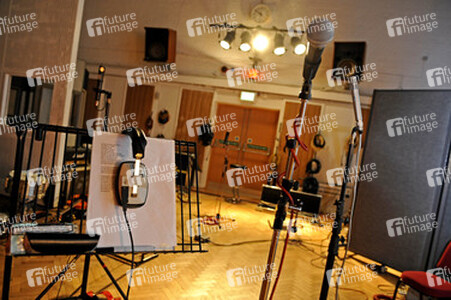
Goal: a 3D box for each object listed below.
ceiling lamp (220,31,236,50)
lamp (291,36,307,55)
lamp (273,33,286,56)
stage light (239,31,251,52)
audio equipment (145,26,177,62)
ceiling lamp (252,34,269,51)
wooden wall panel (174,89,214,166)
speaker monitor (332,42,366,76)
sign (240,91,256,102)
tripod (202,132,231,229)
[{"bbox_3d":[0.063,-2.183,6.707,0.210,0.370,0.220,10,-29,30],"label":"ceiling lamp"},{"bbox_3d":[1.353,-1.952,6.329,0.210,0.220,0.370,7,41,-17],"label":"lamp"},{"bbox_3d":[1.106,-2.149,6.897,0.250,0.400,0.250,8,-26,-9],"label":"lamp"},{"bbox_3d":[0.420,-2.254,7.035,0.250,0.380,0.250,8,-32,-7],"label":"stage light"},{"bbox_3d":[-1.460,-2.350,7.625,0.560,0.700,0.420,9,15,13],"label":"audio equipment"},{"bbox_3d":[0.732,-2.217,6.972,0.260,0.260,0.360,8,26,2],"label":"ceiling lamp"},{"bbox_3d":[-0.744,-0.481,7.762,0.770,1.750,0.060,9,3,16],"label":"wooden wall panel"},{"bbox_3d":[2.382,-1.678,6.460,0.550,0.690,0.380,10,16,25],"label":"speaker monitor"},{"bbox_3d":[0.503,-1.174,7.458,0.320,0.200,0.080,9,2,11],"label":"sign"},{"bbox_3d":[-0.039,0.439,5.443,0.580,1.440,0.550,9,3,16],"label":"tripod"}]

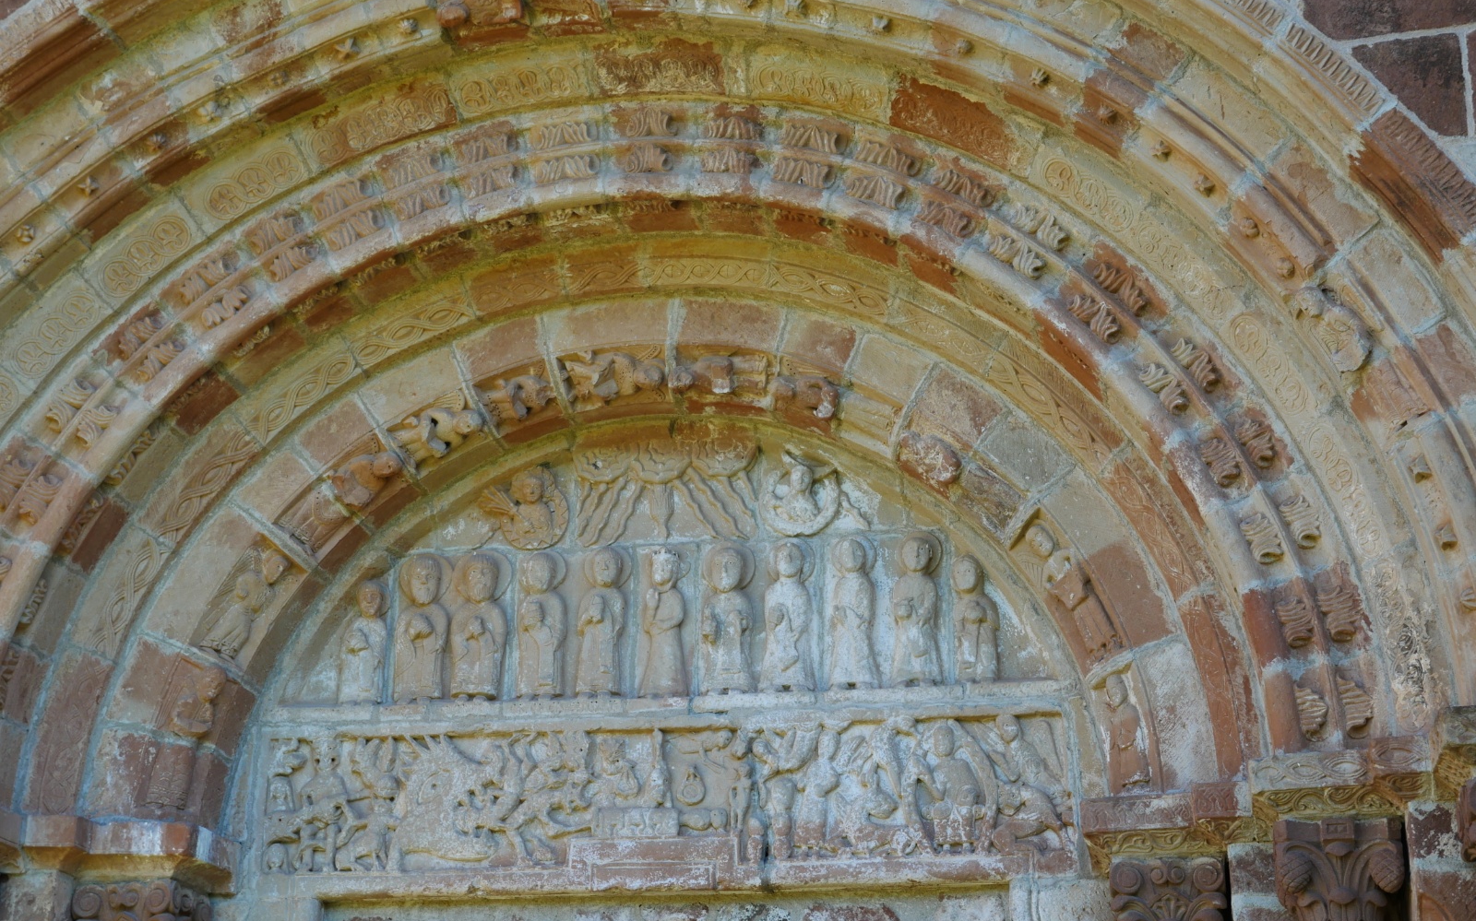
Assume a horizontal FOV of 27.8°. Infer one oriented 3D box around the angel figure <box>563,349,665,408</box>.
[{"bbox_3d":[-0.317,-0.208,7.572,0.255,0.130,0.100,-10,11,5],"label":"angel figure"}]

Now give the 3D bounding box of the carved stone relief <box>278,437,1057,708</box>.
[{"bbox_3d":[-0.176,0.284,7.655,1.870,0.690,0.140,-2,-13,7],"label":"carved stone relief"}]

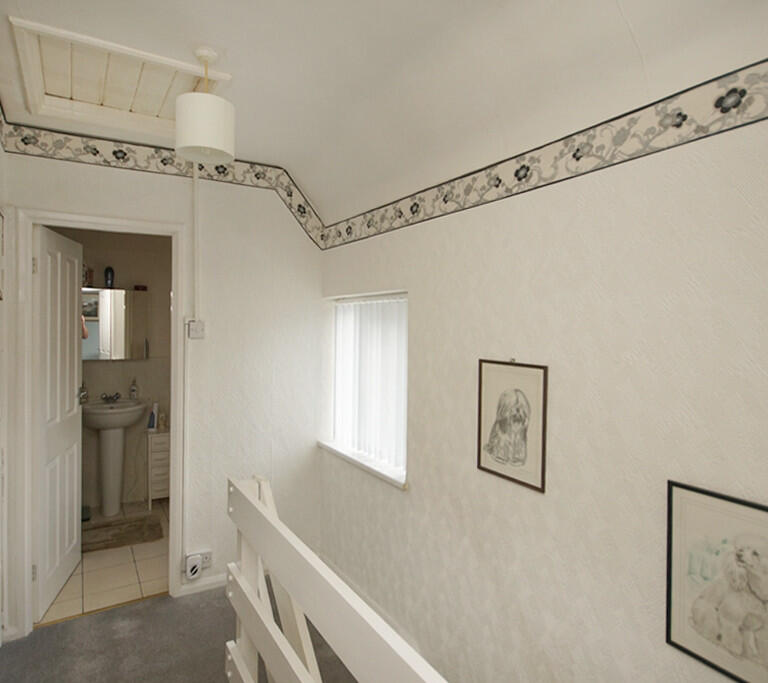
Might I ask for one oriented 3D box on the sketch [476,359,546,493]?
[{"bbox_3d":[0.461,0.288,1.647,0.018,0.426,0.308,0,2,-34],"label":"sketch"}]

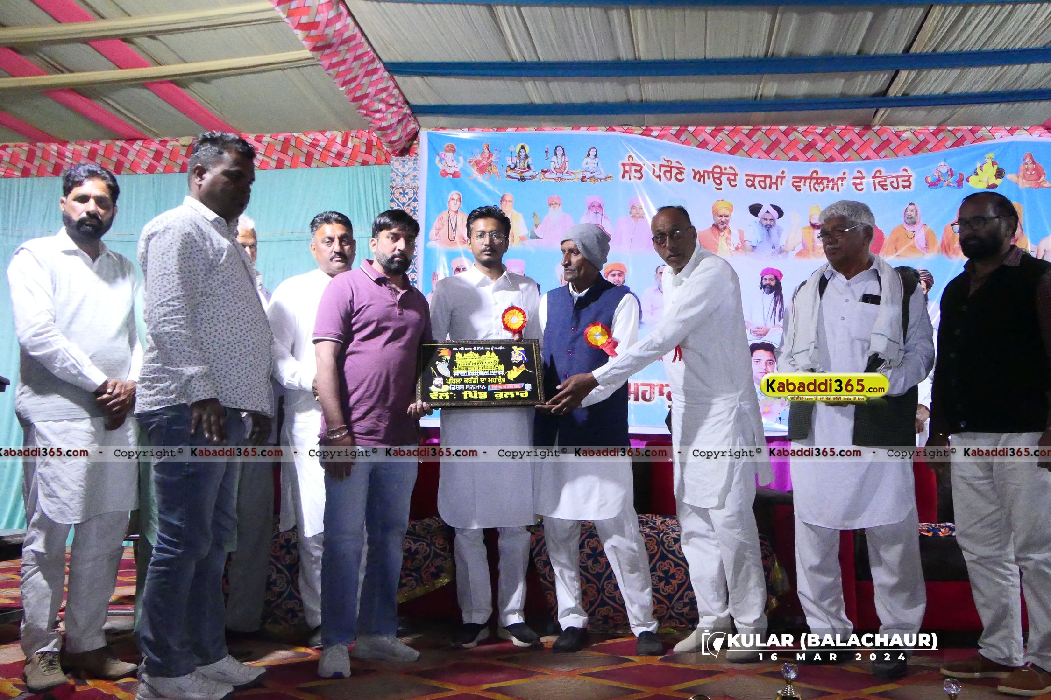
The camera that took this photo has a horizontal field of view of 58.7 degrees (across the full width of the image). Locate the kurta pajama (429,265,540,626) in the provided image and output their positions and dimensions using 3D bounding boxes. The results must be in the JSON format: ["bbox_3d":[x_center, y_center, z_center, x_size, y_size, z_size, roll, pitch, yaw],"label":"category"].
[{"bbox_3d":[-0.160,0.363,3.672,0.460,1.438,0.360,0,-6,-3],"label":"kurta pajama"}]

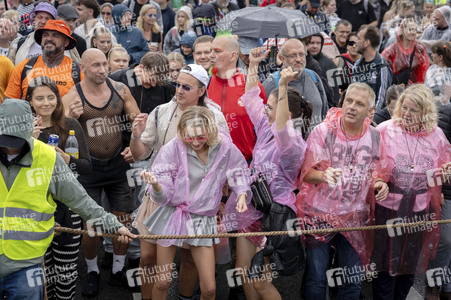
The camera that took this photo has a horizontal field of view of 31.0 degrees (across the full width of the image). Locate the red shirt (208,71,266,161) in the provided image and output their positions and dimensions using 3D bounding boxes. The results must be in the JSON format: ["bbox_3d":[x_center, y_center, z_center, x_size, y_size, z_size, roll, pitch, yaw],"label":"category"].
[{"bbox_3d":[0.083,-0.215,5.655,0.490,0.680,0.310,8,18,27],"label":"red shirt"}]

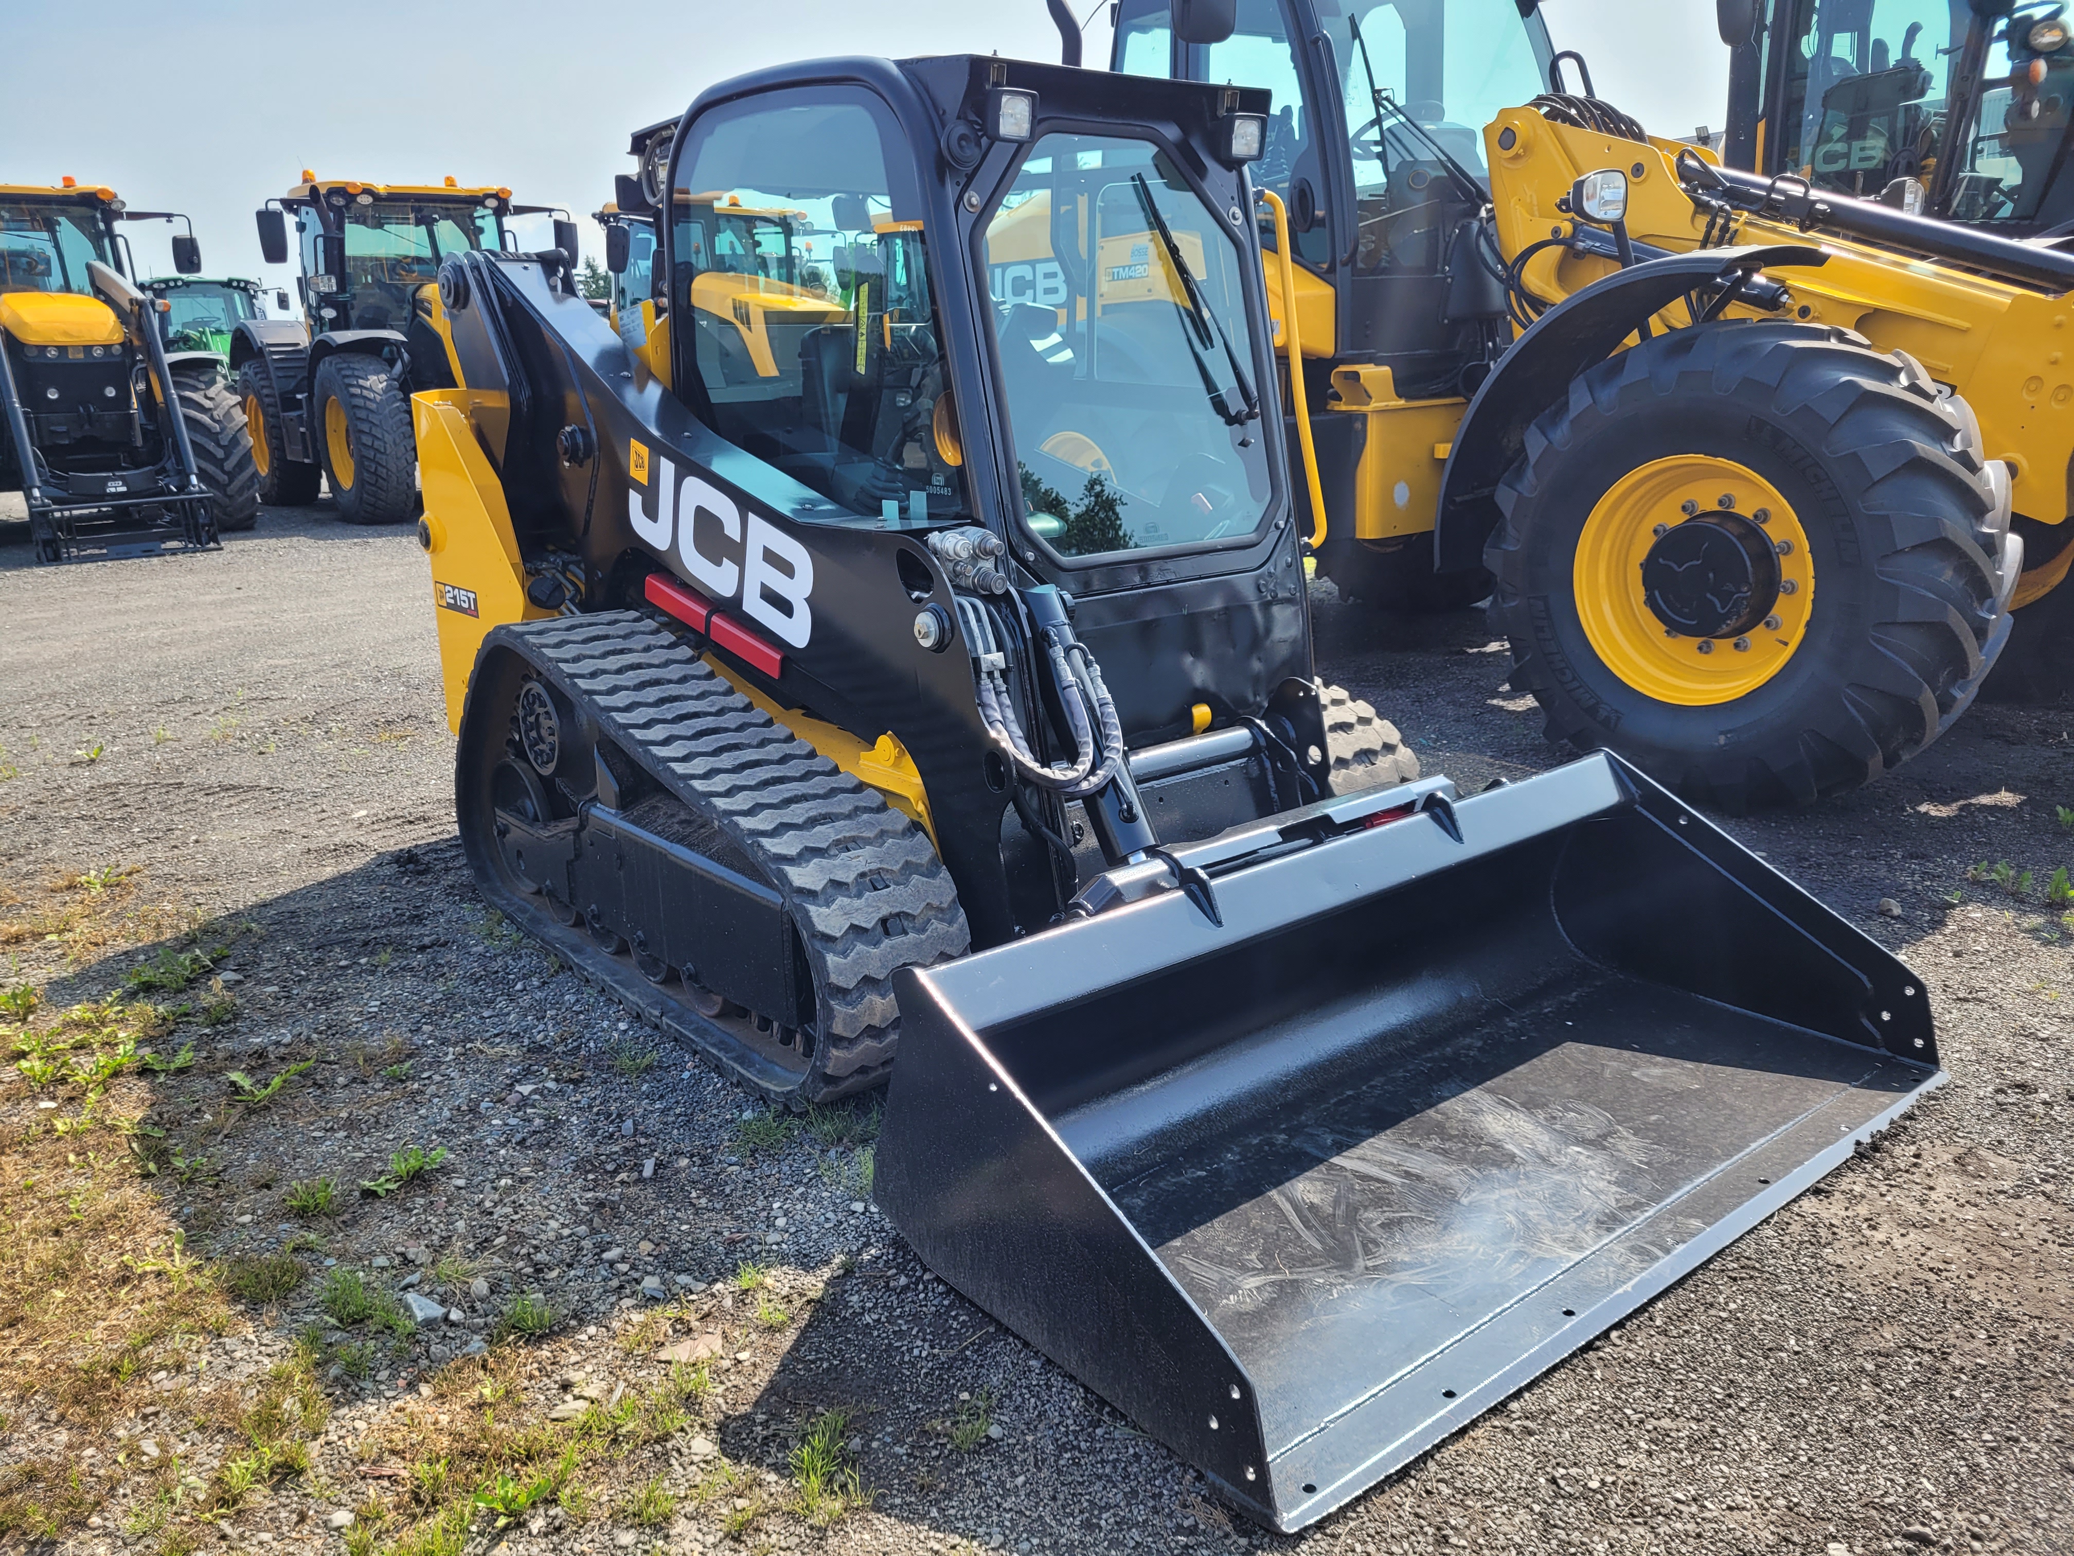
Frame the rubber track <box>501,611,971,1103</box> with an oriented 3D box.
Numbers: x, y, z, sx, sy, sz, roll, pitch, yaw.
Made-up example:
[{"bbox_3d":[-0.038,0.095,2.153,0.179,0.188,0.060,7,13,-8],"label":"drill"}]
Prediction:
[{"bbox_3d":[-0.821,0.074,3.499,0.329,0.826,1.922,-13,19,-36],"label":"rubber track"}]

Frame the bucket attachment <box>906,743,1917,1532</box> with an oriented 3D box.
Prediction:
[{"bbox_3d":[0.709,0.404,2.650,1.780,0.513,0.908,-13,19,-36],"label":"bucket attachment"}]

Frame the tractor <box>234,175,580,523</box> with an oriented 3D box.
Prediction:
[{"bbox_3d":[-6.245,-4.321,15.598,2.600,3.150,5.100,-14,19,-38],"label":"tractor"}]

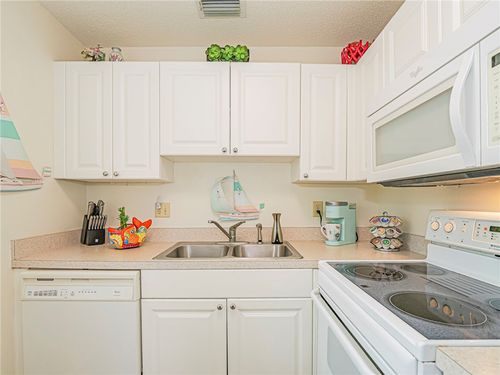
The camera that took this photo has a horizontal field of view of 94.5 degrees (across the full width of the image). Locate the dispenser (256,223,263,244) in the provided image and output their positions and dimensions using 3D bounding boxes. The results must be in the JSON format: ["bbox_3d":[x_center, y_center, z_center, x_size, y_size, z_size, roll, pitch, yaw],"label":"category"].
[{"bbox_3d":[0.072,0.323,1.670,0.045,0.155,0.055,0,-1,20],"label":"dispenser"}]

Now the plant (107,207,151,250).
[{"bbox_3d":[-0.799,0.262,1.575,0.260,0.270,0.145,1,-1,-26],"label":"plant"}]

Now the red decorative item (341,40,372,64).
[{"bbox_3d":[0.762,-0.918,1.651,0.230,0.225,0.230,0,-1,-1],"label":"red decorative item"}]

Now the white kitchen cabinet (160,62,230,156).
[{"bbox_3d":[-0.356,-0.503,1.663,0.457,0.610,0.318,0,-1,-1],"label":"white kitchen cabinet"}]

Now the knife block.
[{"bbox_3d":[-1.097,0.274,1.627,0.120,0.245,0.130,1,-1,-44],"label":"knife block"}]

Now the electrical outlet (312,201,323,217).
[{"bbox_3d":[0.536,0.172,1.814,0.077,0.119,0.010,0,-1,-1],"label":"electrical outlet"}]

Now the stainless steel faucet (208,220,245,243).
[{"bbox_3d":[-0.169,0.319,1.633,0.250,0.165,0.110,1,-1,-42],"label":"stainless steel faucet"}]

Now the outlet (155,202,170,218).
[{"bbox_3d":[-0.682,0.177,1.799,0.116,0.117,0.012,0,-1,-1],"label":"outlet"}]

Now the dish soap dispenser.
[{"bbox_3d":[0.192,0.292,1.687,0.083,0.225,0.083,0,-1,-1],"label":"dish soap dispenser"}]

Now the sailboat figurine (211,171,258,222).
[{"bbox_3d":[-0.116,0.066,1.801,0.375,0.400,0.030,0,-1,-1],"label":"sailboat figurine"}]

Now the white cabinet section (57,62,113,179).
[{"bbox_3d":[-1.076,-0.429,1.655,0.366,0.765,0.320,0,-2,-1],"label":"white cabinet section"}]

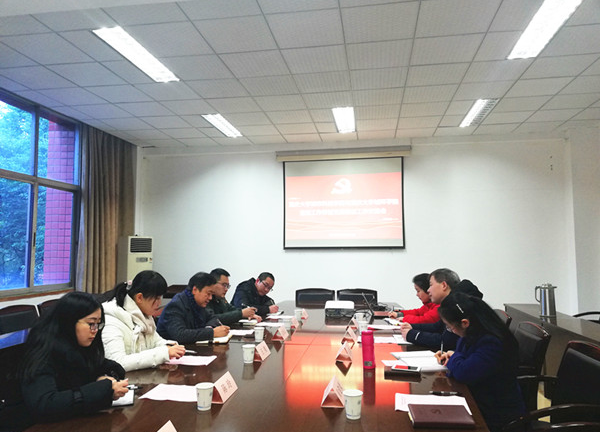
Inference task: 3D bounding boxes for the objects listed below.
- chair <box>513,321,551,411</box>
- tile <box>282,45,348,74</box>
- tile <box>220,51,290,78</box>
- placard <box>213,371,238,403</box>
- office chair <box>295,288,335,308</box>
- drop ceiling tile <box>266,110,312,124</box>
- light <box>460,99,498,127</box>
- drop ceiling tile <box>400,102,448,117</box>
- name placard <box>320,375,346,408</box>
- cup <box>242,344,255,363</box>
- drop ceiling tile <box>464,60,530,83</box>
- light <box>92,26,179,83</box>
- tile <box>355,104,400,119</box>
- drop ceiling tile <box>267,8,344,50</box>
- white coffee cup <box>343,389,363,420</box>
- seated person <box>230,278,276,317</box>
[{"bbox_3d":[1.036,1.117,2.654,0.600,0.970,0.560,-1,-4,9],"label":"chair"},{"bbox_3d":[0.160,-1.522,4.538,0.600,0.020,0.600,-1,-5,9],"label":"tile"},{"bbox_3d":[-0.437,-1.515,4.647,0.600,0.020,0.612,-1,-4,9],"label":"tile"},{"bbox_3d":[-0.337,0.749,2.042,0.081,0.068,0.215,-1,-5,9],"label":"placard"},{"bbox_3d":[0.159,1.314,5.585,0.540,0.910,0.600,-1,-4,9],"label":"office chair"},{"bbox_3d":[-0.139,-1.366,6.402,0.600,0.020,0.600,-1,-4,9],"label":"drop ceiling tile"},{"bbox_3d":[2.415,-1.405,6.295,0.300,0.080,1.200,-1,-5,9],"label":"light"},{"bbox_3d":[1.633,-1.394,6.147,0.600,0.020,0.600,-1,-5,9],"label":"drop ceiling tile"},{"bbox_3d":[0.142,0.715,1.927,0.092,0.080,0.200,-1,-4,7],"label":"name placard"},{"bbox_3d":[-0.284,0.760,2.580,0.073,0.092,0.073,0,-4,0],"label":"cup"},{"bbox_3d":[2.031,-1.502,4.840,0.600,0.020,0.600,-1,-5,9],"label":"drop ceiling tile"},{"bbox_3d":[-1.487,-1.512,4.416,0.300,0.080,1.200,-1,-4,9],"label":"light"},{"bbox_3d":[1.041,-1.380,6.208,0.600,0.020,0.600,-1,-5,9],"label":"tile"},{"bbox_3d":[0.058,-1.569,3.939,0.600,0.020,0.612,-1,-4,9],"label":"drop ceiling tile"},{"bbox_3d":[0.189,0.689,1.708,0.073,0.092,0.073,0,-4,0],"label":"white coffee cup"},{"bbox_3d":[-0.544,1.218,5.106,0.680,1.160,0.520,-3,-5,33],"label":"seated person"}]

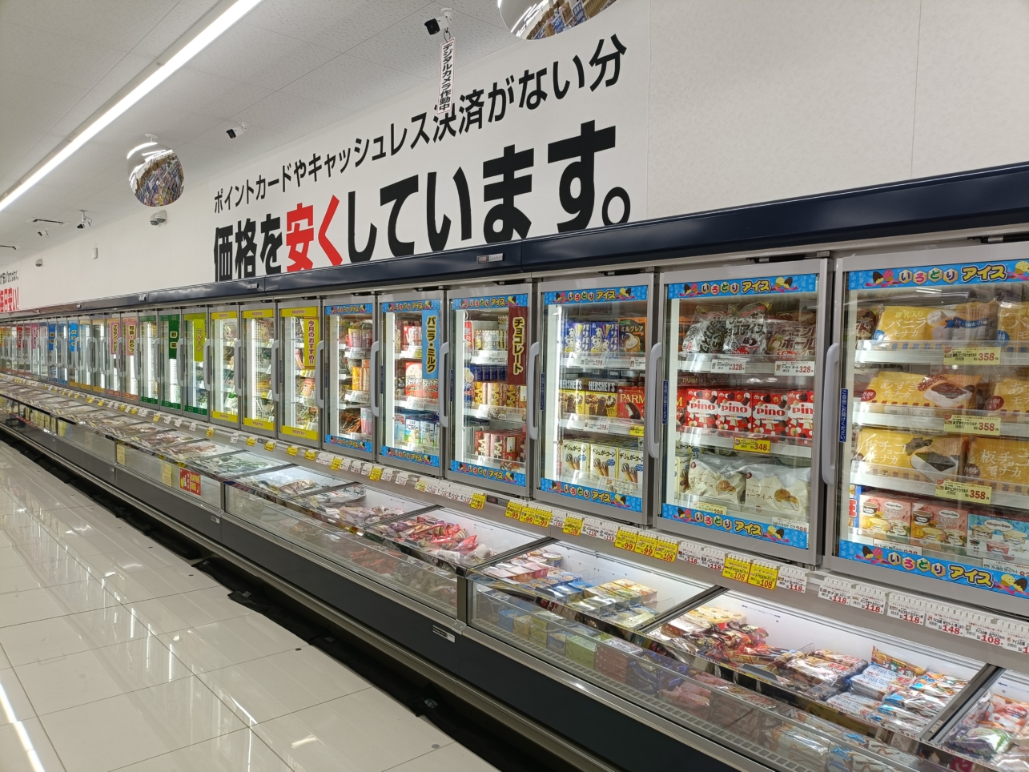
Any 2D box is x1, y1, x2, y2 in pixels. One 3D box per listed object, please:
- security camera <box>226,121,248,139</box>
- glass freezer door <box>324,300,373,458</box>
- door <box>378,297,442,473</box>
[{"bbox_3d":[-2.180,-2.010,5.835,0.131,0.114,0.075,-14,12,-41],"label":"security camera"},{"bbox_3d":[-0.926,-0.055,4.235,0.080,0.886,0.587,-1,3,-42],"label":"glass freezer door"},{"bbox_3d":[-0.514,-0.024,3.778,0.080,0.886,0.587,-1,3,-42],"label":"door"}]

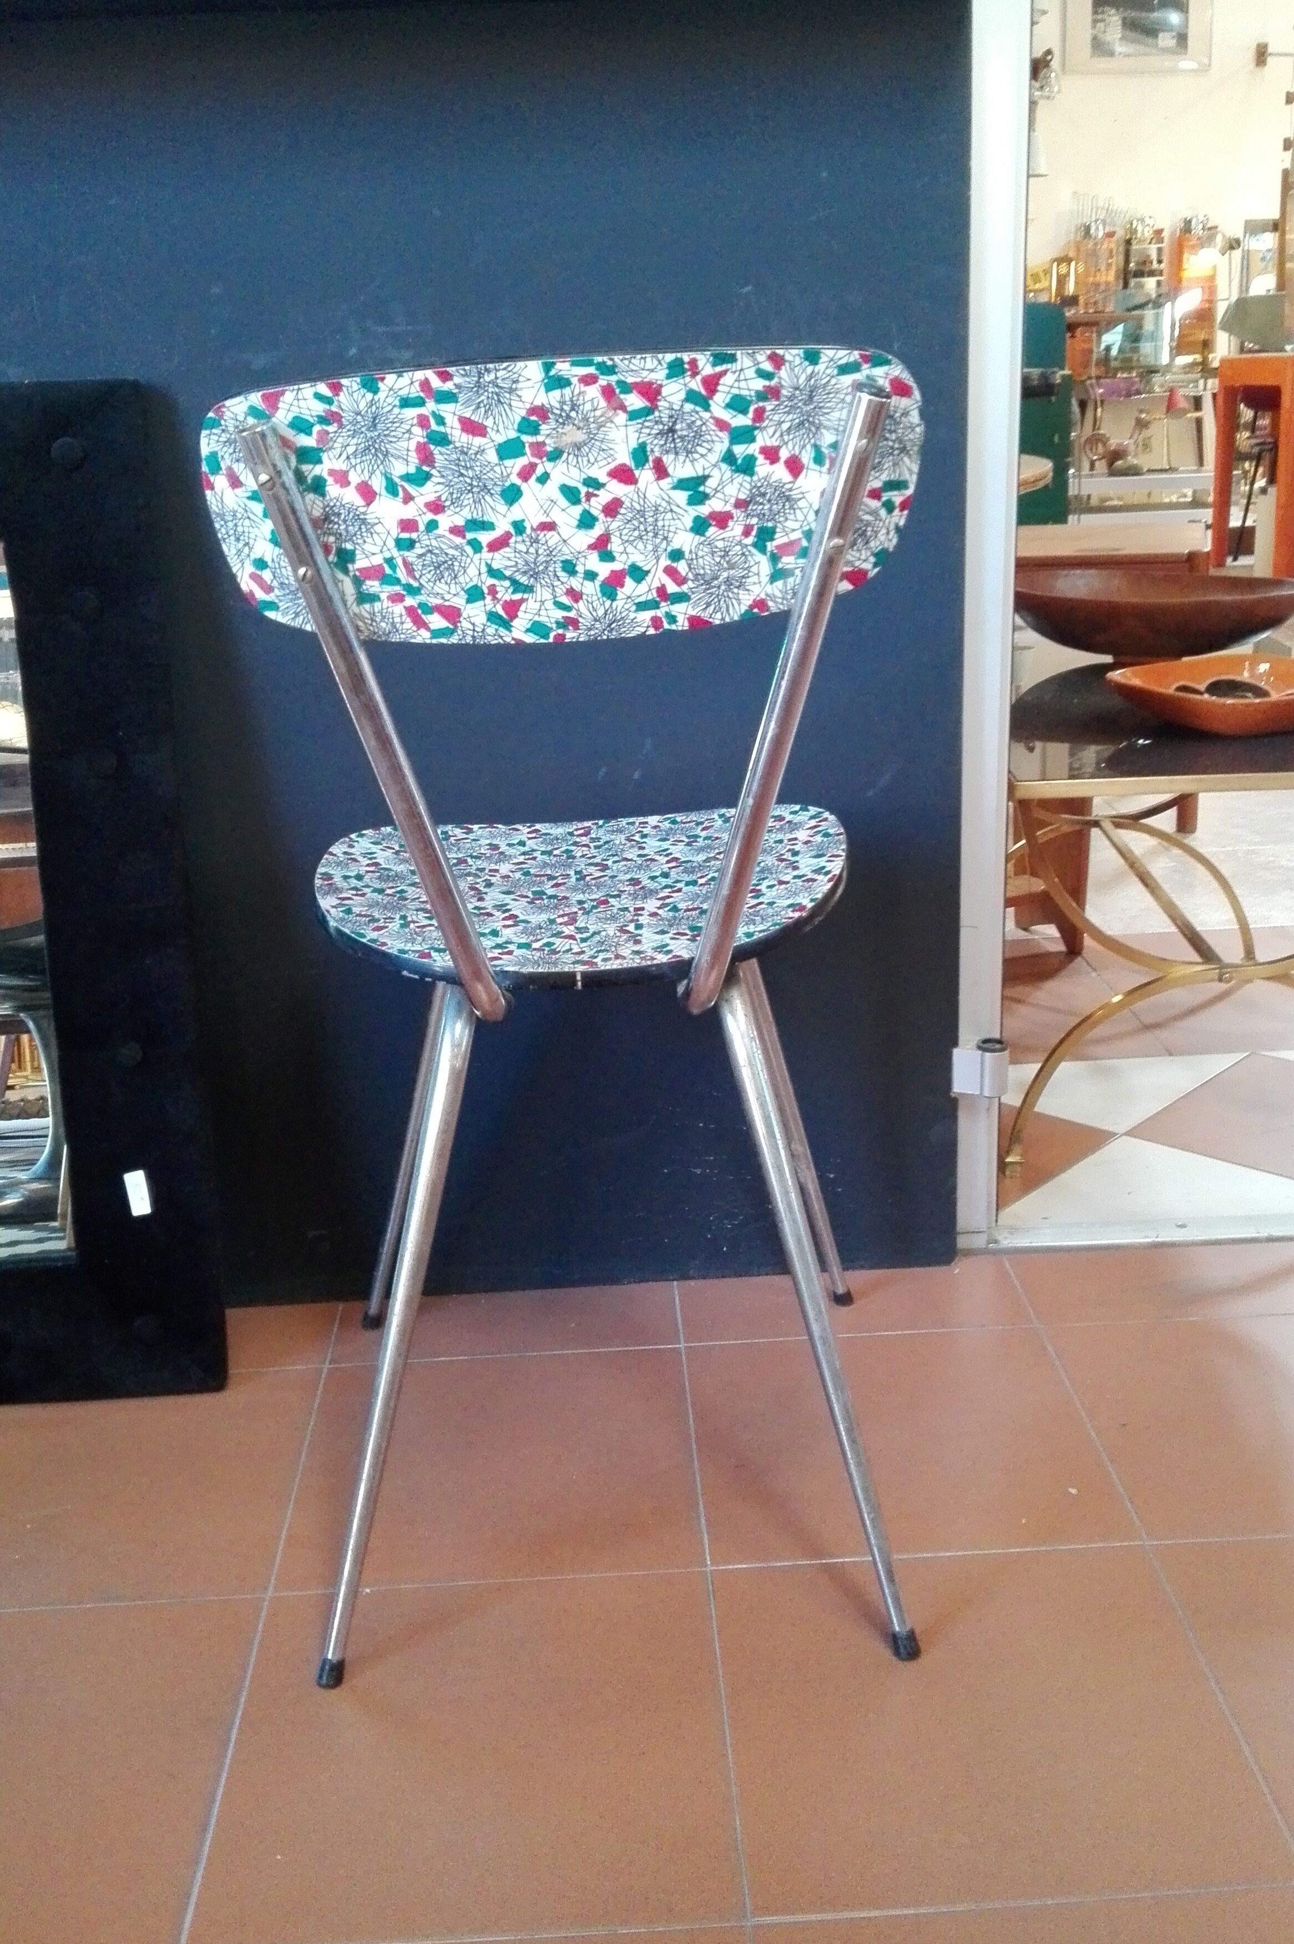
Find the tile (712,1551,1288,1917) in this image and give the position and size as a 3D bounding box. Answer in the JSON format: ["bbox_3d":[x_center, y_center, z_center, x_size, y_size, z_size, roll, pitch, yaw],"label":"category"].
[{"bbox_3d":[0.203,0.462,1.030,0.303,0.010,0.288,-3,19,-1],"label":"tile"}]

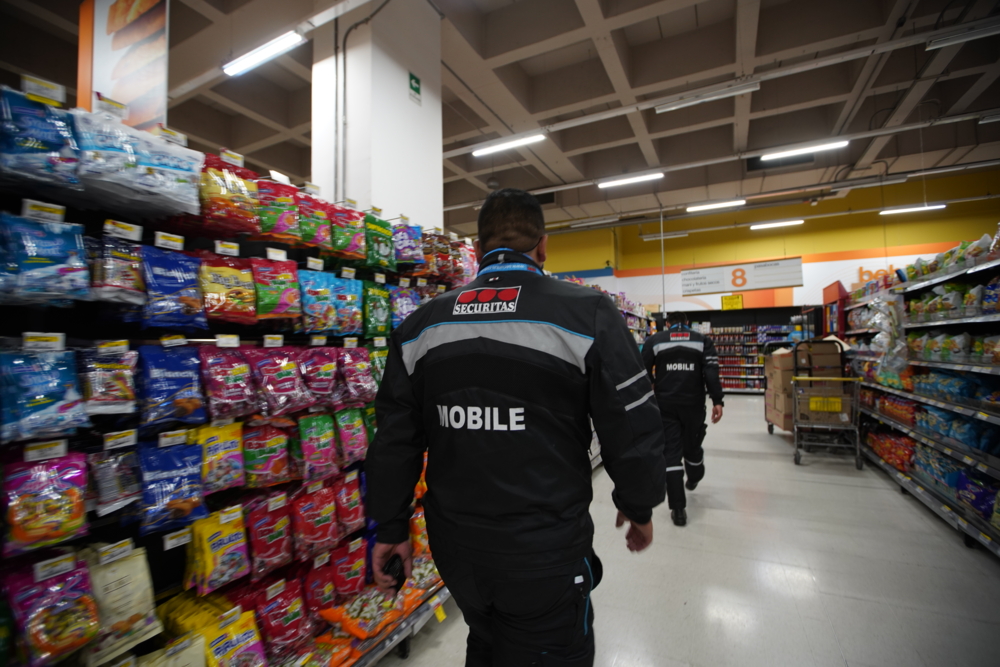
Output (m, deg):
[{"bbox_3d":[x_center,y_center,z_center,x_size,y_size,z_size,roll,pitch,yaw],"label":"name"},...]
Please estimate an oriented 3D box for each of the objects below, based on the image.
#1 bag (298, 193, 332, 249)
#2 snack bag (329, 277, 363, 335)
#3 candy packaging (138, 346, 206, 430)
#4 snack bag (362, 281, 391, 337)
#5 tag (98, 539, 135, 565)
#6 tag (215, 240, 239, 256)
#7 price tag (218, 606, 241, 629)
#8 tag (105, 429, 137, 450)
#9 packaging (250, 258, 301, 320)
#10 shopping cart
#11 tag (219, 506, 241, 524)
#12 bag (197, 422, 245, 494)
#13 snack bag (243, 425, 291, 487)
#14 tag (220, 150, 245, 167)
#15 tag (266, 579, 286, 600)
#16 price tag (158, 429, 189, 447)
[{"bbox_3d":[-0.746,-0.454,1.806,0.055,0.196,0.152,-7,-4,27],"label":"bag"},{"bbox_3d":[-0.655,-0.114,1.908,0.050,0.242,0.152,-1,-2,28],"label":"snack bag"},{"bbox_3d":[-0.962,0.154,1.311,0.050,0.232,0.162,-1,-2,28],"label":"candy packaging"},{"bbox_3d":[-0.570,-0.106,2.070,0.050,0.251,0.162,-1,-2,28],"label":"snack bag"},{"bbox_3d":[-1.009,0.574,1.171,0.006,0.039,0.071,-1,-2,27],"label":"tag"},{"bbox_3d":[-0.882,-0.275,1.435,0.006,0.038,0.069,-1,-2,27],"label":"tag"},{"bbox_3d":[-0.863,0.906,1.418,0.006,0.038,0.069,-1,-2,27],"label":"price tag"},{"bbox_3d":[-1.001,0.280,1.174,0.006,0.038,0.069,-1,-2,27],"label":"tag"},{"bbox_3d":[-0.811,-0.160,1.613,0.050,0.210,0.174,-1,-2,28],"label":"packaging"},{"bbox_3d":[3.903,1.020,5.419,0.630,1.025,1.000,-1,-2,27],"label":"shopping cart"},{"bbox_3d":[-0.872,0.588,1.441,0.006,0.039,0.071,-1,-2,27],"label":"tag"},{"bbox_3d":[-0.893,0.404,1.436,0.040,0.200,0.131,-1,-2,27],"label":"bag"},{"bbox_3d":[-0.819,0.433,1.569,0.050,0.210,0.166,-1,-2,28],"label":"snack bag"},{"bbox_3d":[-0.884,-0.577,1.472,0.006,0.039,0.071,-1,-2,27],"label":"tag"},{"bbox_3d":[-0.790,0.907,1.571,0.006,0.039,0.072,-1,-2,28],"label":"tag"},{"bbox_3d":[-0.944,0.301,1.286,0.006,0.038,0.069,-1,-2,27],"label":"price tag"}]

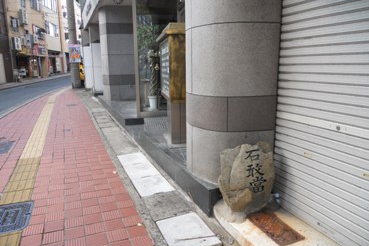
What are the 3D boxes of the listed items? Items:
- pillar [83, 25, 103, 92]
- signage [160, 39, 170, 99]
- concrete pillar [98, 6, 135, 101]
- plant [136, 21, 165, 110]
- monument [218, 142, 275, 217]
[{"bbox_3d":[-3.801,-2.635,11.907,0.720,2.750,0.900,-4,11,-14],"label":"pillar"},{"bbox_3d":[-0.280,-0.840,4.522,0.090,0.820,1.122,-3,11,-11],"label":"signage"},{"bbox_3d":[-2.076,-2.111,8.999,1.050,2.740,0.900,-3,11,-11],"label":"concrete pillar"},{"bbox_3d":[-0.720,-1.270,6.475,0.700,1.960,0.650,-3,11,-11],"label":"plant"},{"bbox_3d":[0.587,0.483,2.693,0.460,0.610,0.270,-4,11,-14],"label":"monument"}]

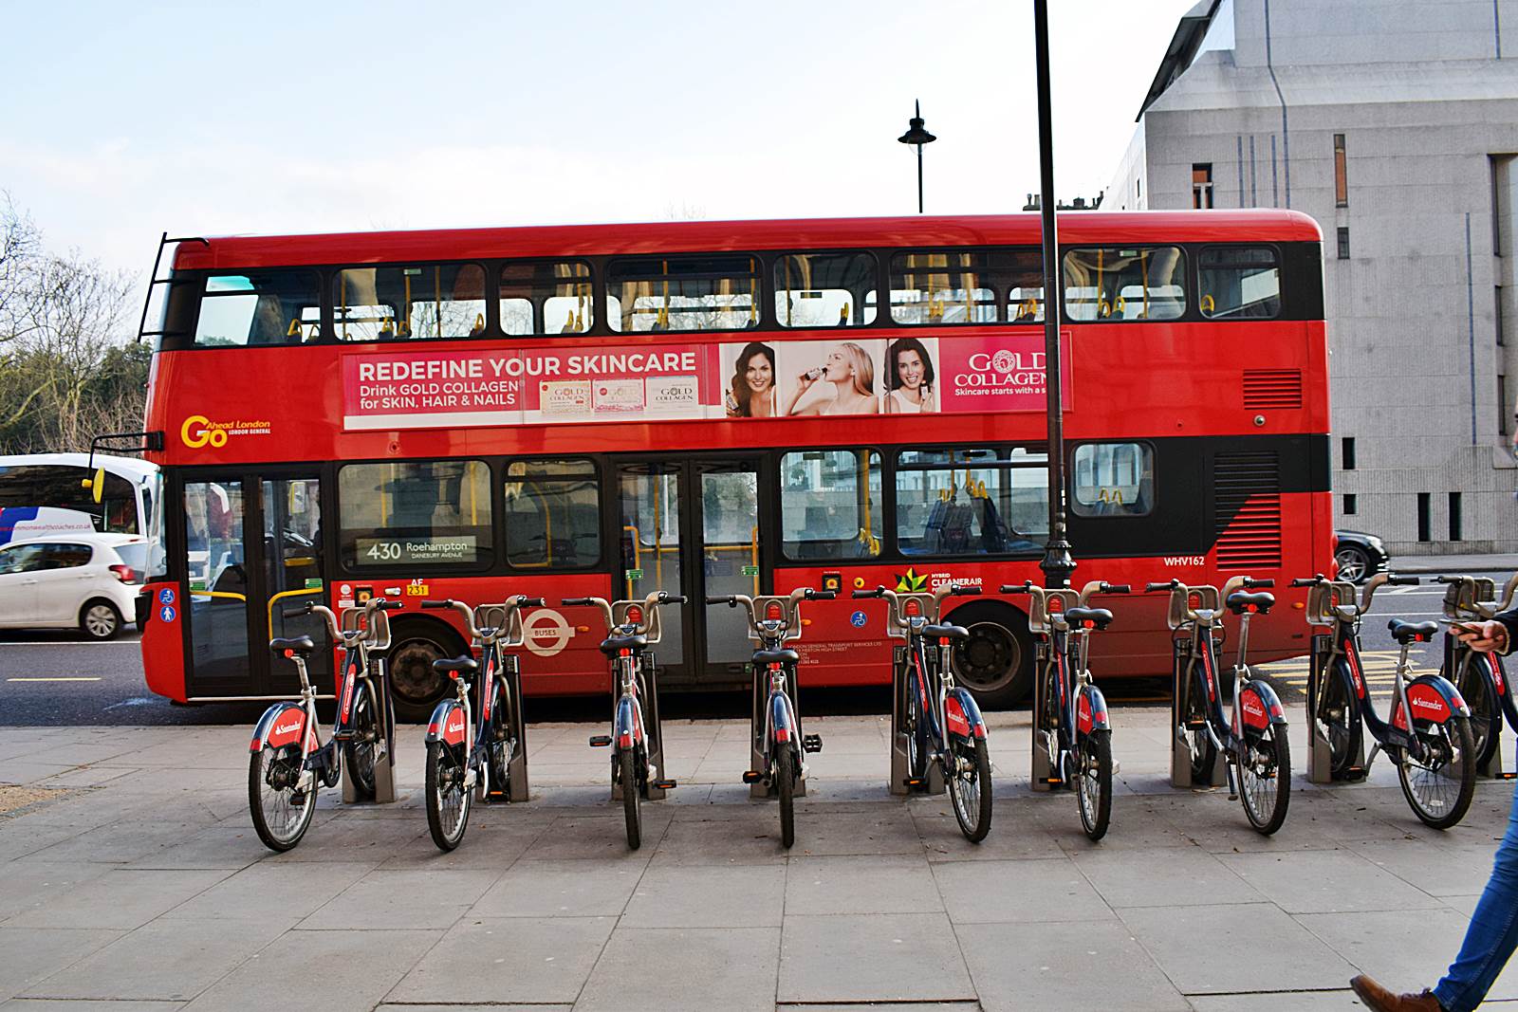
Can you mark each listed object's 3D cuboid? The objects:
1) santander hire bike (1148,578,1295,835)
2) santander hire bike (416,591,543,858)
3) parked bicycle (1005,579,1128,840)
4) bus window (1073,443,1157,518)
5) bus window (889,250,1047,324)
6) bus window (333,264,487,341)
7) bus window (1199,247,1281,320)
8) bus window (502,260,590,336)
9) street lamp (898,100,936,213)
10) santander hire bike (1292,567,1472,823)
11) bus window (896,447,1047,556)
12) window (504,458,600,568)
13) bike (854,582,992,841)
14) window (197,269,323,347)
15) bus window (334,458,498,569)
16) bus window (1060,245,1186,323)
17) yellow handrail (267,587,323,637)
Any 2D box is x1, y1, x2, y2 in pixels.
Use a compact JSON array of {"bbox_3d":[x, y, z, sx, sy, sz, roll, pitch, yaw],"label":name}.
[{"bbox_3d":[2.321,0.927,6.241,0.660,1.120,1.800,-2,0,5],"label":"santander hire bike"},{"bbox_3d":[-1.437,1.039,6.384,0.660,1.120,1.800,-2,0,1],"label":"santander hire bike"},{"bbox_3d":[1.559,0.949,6.231,0.660,1.120,1.800,-2,0,4],"label":"parked bicycle"},{"bbox_3d":[3.052,-0.224,10.885,0.686,0.623,0.060,-2,1,-1],"label":"bus window"},{"bbox_3d":[1.798,-1.879,10.867,1.354,0.621,0.060,-2,1,-1],"label":"bus window"},{"bbox_3d":[-3.023,-1.759,10.950,1.318,0.642,0.060,-2,-1,0],"label":"bus window"},{"bbox_3d":[4.136,-1.914,10.896,0.686,0.601,0.060,-2,1,-1],"label":"bus window"},{"bbox_3d":[-1.811,-1.770,10.822,0.782,0.615,0.060,-2,1,-1],"label":"bus window"},{"bbox_3d":[3.297,-3.270,25.252,0.780,9.700,0.780,-2,-1,0],"label":"street lamp"},{"bbox_3d":[3.094,0.906,6.270,0.660,1.120,1.800,-2,0,2],"label":"santander hire bike"},{"bbox_3d":[1.874,-0.041,10.950,1.351,0.918,0.060,-2,-1,0],"label":"bus window"},{"bbox_3d":[-1.792,0.064,10.950,0.807,0.937,0.060,-2,-1,0],"label":"window"},{"bbox_3d":[0.881,0.962,6.199,0.660,1.120,1.760,-1,-1,-8],"label":"bike"},{"bbox_3d":[-4.268,-1.679,10.791,1.062,0.615,0.060,-2,1,-1],"label":"window"},{"bbox_3d":[-2.935,0.071,10.813,1.313,0.884,0.060,-2,1,-1],"label":"bus window"},{"bbox_3d":[3.167,-1.918,10.950,1.051,0.618,0.060,-2,-1,0],"label":"bus window"},{"bbox_3d":[-4.040,0.950,11.020,0.486,0.485,0.070,-2,-1,0],"label":"yellow handrail"}]

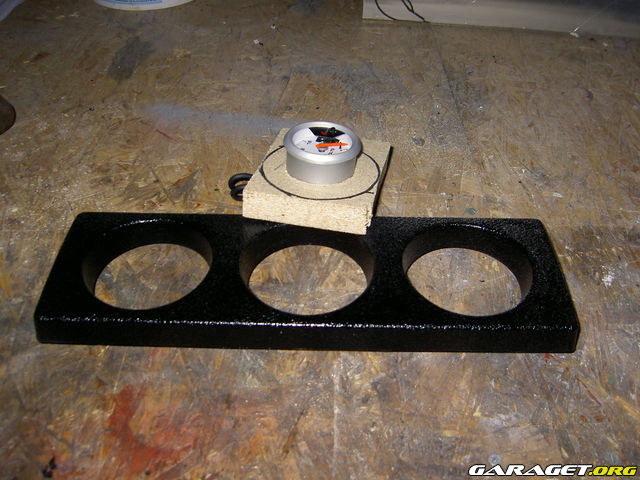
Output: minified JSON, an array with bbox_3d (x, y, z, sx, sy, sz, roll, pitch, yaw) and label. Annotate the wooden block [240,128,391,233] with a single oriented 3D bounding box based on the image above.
[{"bbox_3d":[0.002,-0.051,0.508,0.096,0.022,0.112,9,36,9],"label":"wooden block"}]

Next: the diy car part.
[{"bbox_3d":[-0.009,0.028,0.449,0.359,0.027,0.105,1,43,1],"label":"diy car part"}]

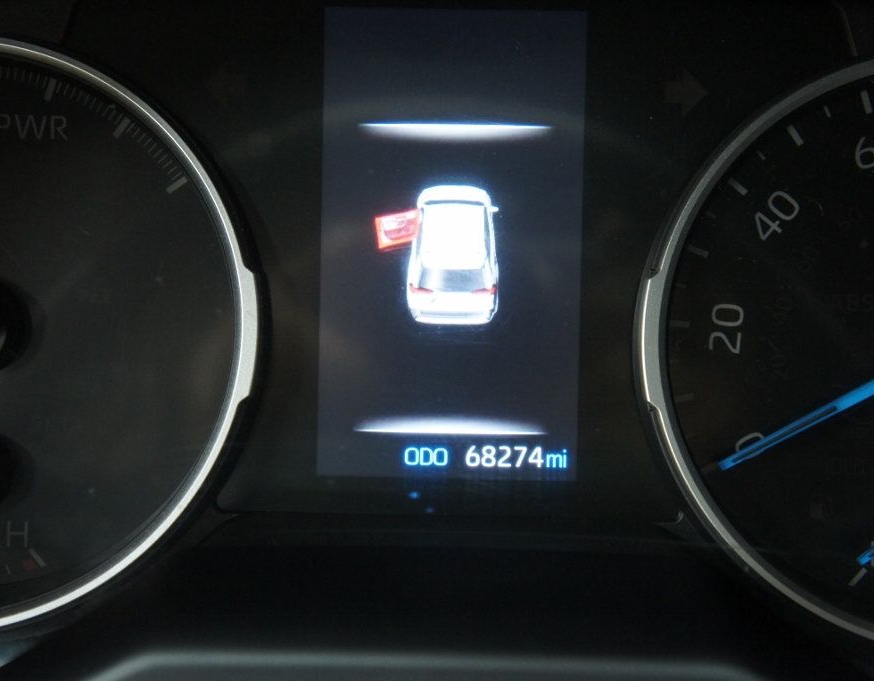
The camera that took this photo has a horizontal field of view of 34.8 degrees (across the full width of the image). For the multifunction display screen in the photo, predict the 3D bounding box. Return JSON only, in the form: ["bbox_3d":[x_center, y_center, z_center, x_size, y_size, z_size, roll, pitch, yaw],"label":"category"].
[{"bbox_3d":[0.003,-0.019,0.283,0.053,0.094,0.008,1,1,1],"label":"multifunction display screen"}]

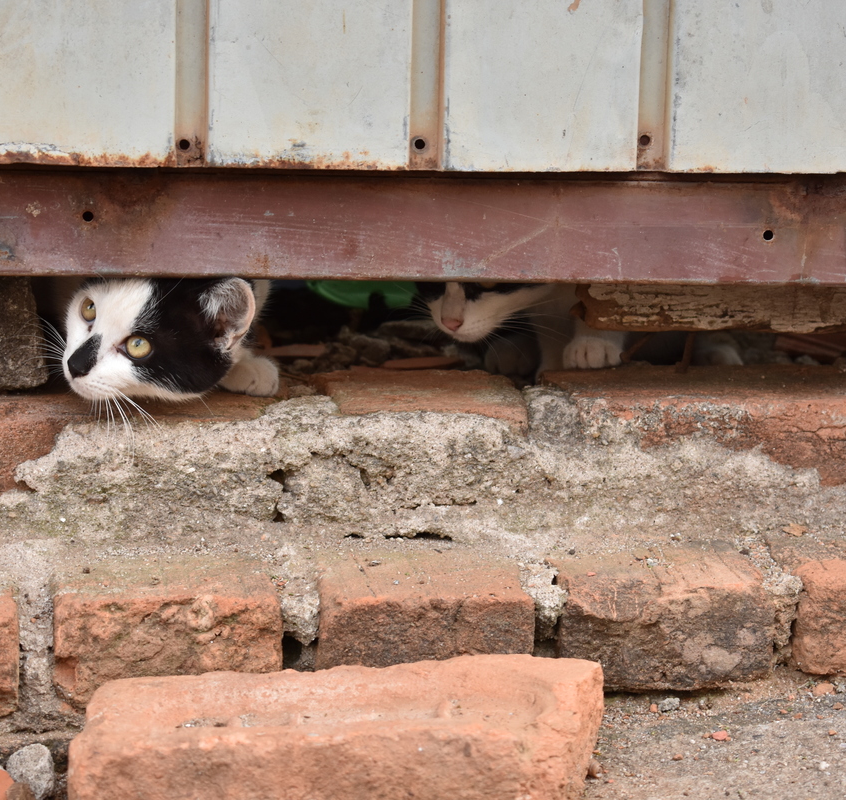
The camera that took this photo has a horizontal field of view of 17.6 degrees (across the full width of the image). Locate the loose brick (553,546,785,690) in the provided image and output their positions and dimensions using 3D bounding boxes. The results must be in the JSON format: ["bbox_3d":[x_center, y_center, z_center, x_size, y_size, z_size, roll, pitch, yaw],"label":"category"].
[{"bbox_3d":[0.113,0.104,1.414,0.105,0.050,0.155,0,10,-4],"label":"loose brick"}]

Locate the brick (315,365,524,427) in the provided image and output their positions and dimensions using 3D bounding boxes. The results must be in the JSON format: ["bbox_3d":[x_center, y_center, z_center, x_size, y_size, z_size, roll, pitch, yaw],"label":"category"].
[{"bbox_3d":[-0.002,0.017,1.556,0.107,0.050,0.145,0,10,-5],"label":"brick"}]

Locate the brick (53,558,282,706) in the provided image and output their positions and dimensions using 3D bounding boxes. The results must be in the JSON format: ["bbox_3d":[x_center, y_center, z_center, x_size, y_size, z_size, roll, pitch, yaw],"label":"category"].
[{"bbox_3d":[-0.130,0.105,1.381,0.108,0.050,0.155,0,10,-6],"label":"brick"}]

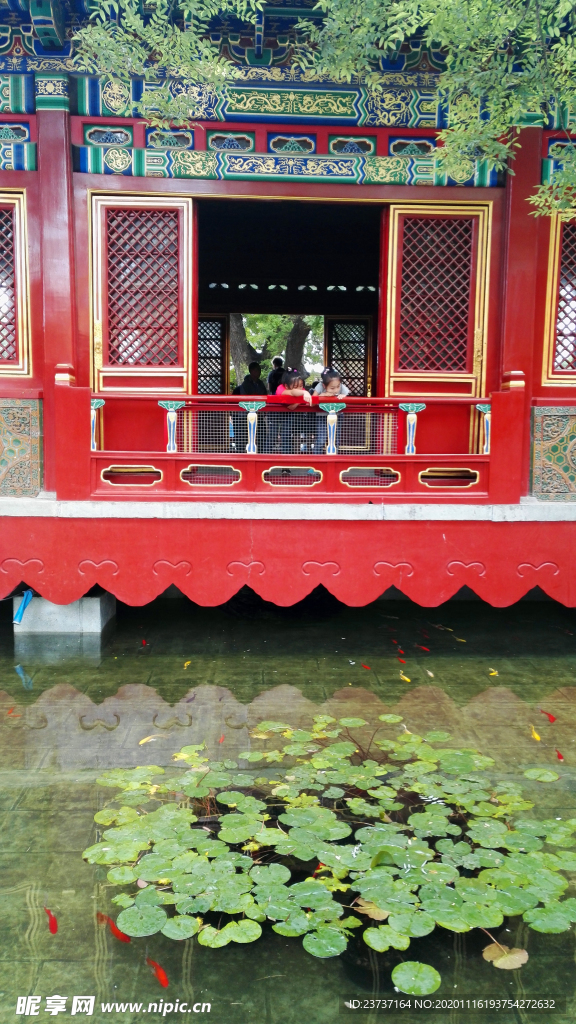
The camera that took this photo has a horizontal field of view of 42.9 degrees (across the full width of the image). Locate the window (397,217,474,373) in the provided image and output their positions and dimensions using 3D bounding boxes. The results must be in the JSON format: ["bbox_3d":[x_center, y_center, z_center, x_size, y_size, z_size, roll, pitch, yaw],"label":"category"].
[{"bbox_3d":[1.252,-1.850,6.254,0.640,1.300,0.060,1,7,-2],"label":"window"}]

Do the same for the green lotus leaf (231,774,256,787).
[{"bbox_3d":[-0.222,1.335,3.658,0.120,0.020,0.133,0,6,-3],"label":"green lotus leaf"}]

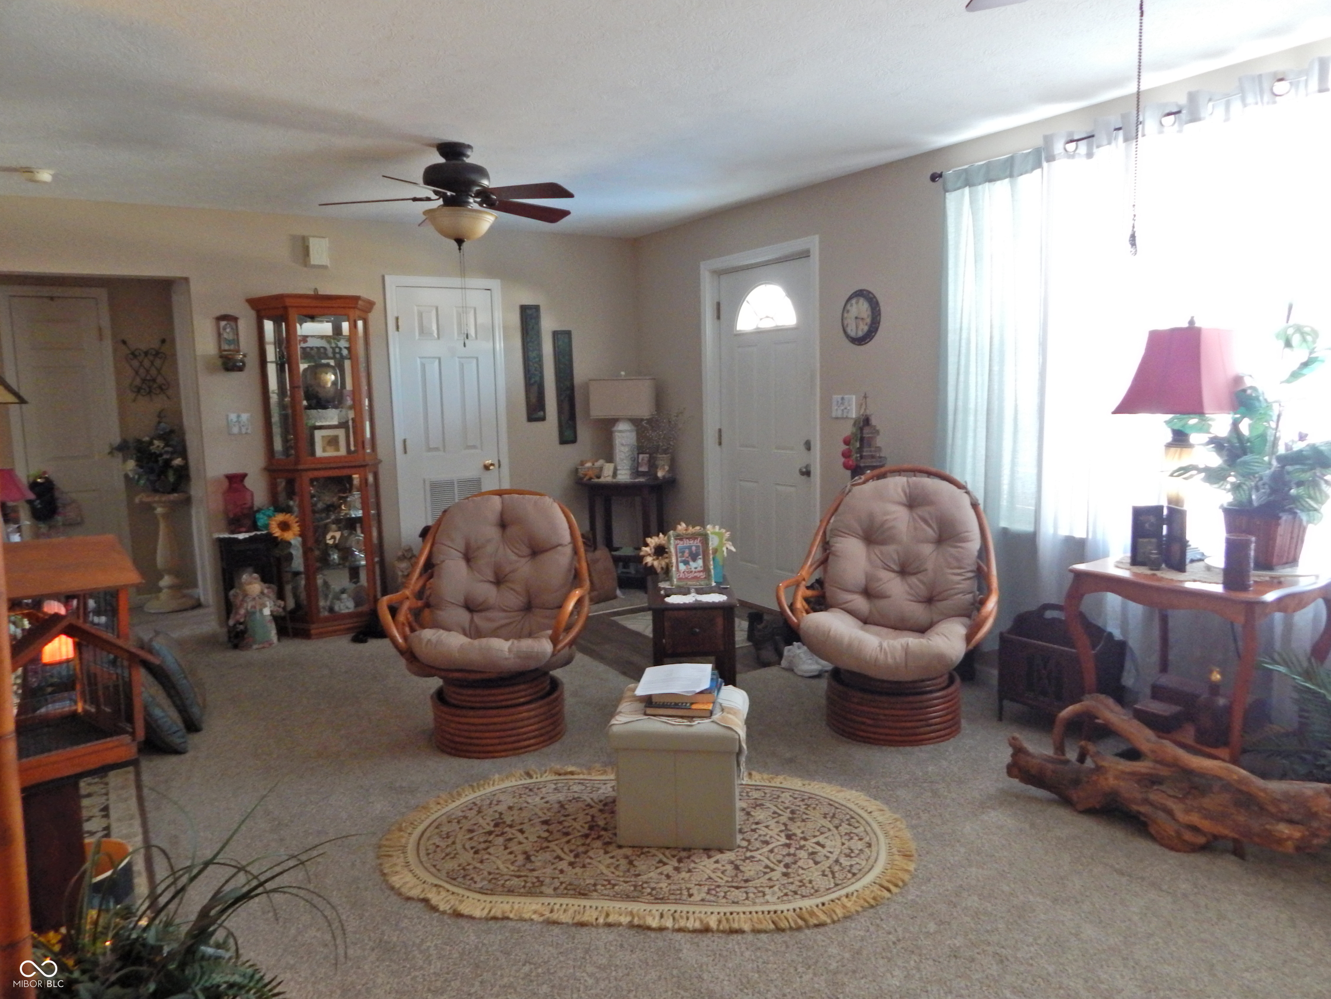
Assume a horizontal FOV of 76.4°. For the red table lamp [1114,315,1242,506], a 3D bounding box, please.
[{"bbox_3d":[1.723,-0.177,2.840,0.330,0.820,0.330,-7,10,-32],"label":"red table lamp"}]

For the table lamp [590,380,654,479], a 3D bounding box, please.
[{"bbox_3d":[-0.284,-0.495,5.825,0.440,0.710,0.270,-1,9,5],"label":"table lamp"}]

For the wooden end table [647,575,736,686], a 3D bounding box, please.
[{"bbox_3d":[0.115,0.640,3.420,0.335,0.570,0.520,-1,8,2],"label":"wooden end table"}]

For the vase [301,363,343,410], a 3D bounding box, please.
[{"bbox_3d":[-1.975,-0.652,4.857,0.215,0.270,0.205,-7,9,-34],"label":"vase"}]

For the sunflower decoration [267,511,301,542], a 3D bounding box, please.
[{"bbox_3d":[-2.120,0.149,4.712,0.165,0.165,0.060,-3,8,-14],"label":"sunflower decoration"}]

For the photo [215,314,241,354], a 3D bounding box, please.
[{"bbox_3d":[-2.415,-0.917,4.676,0.110,0.205,0.035,-7,9,-34],"label":"photo"}]

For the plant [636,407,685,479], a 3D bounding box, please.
[{"bbox_3d":[-0.036,-0.390,5.860,0.340,0.490,0.300,-1,8,3],"label":"plant"}]

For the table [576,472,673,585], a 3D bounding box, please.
[{"bbox_3d":[-0.287,0.244,5.849,0.700,0.730,0.370,-1,8,4],"label":"table"}]

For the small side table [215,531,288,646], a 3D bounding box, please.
[{"bbox_3d":[-2.349,0.493,4.840,0.340,0.630,0.280,-7,10,-32],"label":"small side table"}]

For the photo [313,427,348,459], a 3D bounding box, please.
[{"bbox_3d":[-1.959,-0.332,4.948,0.195,0.175,0.030,-7,10,-32],"label":"photo"}]

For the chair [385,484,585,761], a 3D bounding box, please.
[{"bbox_3d":[-0.707,0.467,3.545,0.790,0.980,0.860,-1,9,3],"label":"chair"}]

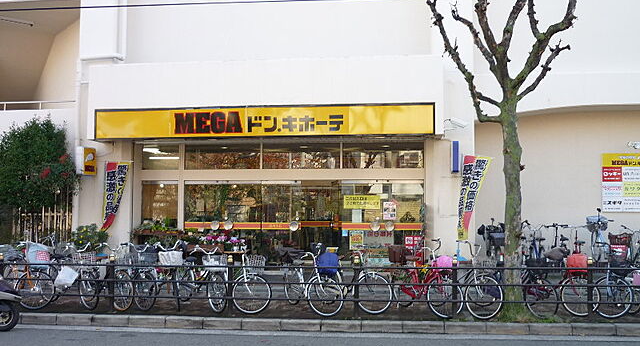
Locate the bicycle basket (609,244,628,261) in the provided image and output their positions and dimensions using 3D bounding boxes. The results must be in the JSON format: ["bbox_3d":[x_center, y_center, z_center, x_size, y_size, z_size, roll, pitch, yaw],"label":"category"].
[{"bbox_3d":[5.333,1.420,10.900,0.330,0.280,0.270,1,-5,-17],"label":"bicycle basket"}]

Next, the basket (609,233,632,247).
[{"bbox_3d":[5.615,1.261,11.400,0.380,0.260,0.300,1,-5,-14],"label":"basket"}]

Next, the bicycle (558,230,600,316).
[{"bbox_3d":[3.901,1.724,10.059,0.580,1.100,1.760,2,-3,-25],"label":"bicycle"}]

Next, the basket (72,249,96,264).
[{"bbox_3d":[-3.899,1.415,10.100,0.350,0.250,0.280,3,-4,-44],"label":"basket"}]

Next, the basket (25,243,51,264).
[{"bbox_3d":[-4.706,1.371,10.200,0.320,0.310,0.340,0,-3,0],"label":"basket"}]

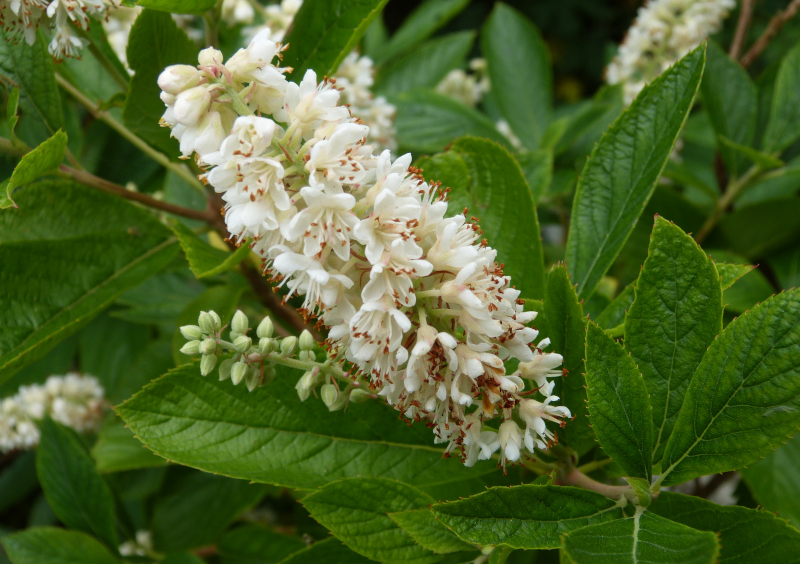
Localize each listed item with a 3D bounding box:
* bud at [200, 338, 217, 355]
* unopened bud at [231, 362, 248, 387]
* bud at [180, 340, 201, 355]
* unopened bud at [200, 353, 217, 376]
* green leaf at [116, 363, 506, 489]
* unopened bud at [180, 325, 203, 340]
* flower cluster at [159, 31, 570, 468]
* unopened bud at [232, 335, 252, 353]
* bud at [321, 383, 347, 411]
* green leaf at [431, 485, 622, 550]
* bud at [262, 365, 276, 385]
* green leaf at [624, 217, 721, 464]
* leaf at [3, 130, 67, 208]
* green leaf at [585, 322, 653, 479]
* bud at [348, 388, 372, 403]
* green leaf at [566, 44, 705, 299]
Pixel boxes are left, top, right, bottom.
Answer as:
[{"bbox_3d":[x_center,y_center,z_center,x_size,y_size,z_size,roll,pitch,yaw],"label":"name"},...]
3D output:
[{"bbox_3d":[-0.047,0.016,0.249,0.004,0.004,0.005,0,15,21],"label":"bud"},{"bbox_3d":[-0.040,0.023,0.253,0.004,0.006,0.004,13,-12,0],"label":"unopened bud"},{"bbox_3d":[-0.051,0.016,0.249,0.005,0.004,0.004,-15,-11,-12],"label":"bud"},{"bbox_3d":[-0.047,0.020,0.251,0.004,0.006,0.004,15,-9,0],"label":"unopened bud"},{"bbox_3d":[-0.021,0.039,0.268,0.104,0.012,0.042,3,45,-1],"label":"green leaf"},{"bbox_3d":[-0.052,0.013,0.252,0.006,0.004,0.004,7,0,-12],"label":"unopened bud"},{"bbox_3d":[-0.008,-0.008,0.255,0.045,0.130,0.045,-39,10,0],"label":"flower cluster"},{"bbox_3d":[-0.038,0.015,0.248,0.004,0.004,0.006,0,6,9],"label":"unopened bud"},{"bbox_3d":[-0.017,0.029,0.255,0.004,0.006,0.004,-7,-17,0],"label":"bud"},{"bbox_3d":[0.032,0.060,0.260,0.049,0.008,0.019,-2,52,-2],"label":"green leaf"},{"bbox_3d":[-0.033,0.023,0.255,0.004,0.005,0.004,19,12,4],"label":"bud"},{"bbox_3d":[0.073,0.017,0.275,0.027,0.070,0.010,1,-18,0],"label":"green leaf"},{"bbox_3d":[-0.111,-0.035,0.310,0.026,0.009,0.013,-37,49,-4],"label":"leaf"},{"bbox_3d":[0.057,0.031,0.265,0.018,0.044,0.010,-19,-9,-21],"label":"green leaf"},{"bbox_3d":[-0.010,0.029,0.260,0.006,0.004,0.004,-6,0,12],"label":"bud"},{"bbox_3d":[0.069,-0.032,0.300,0.025,0.084,0.014,24,-6,22],"label":"green leaf"}]

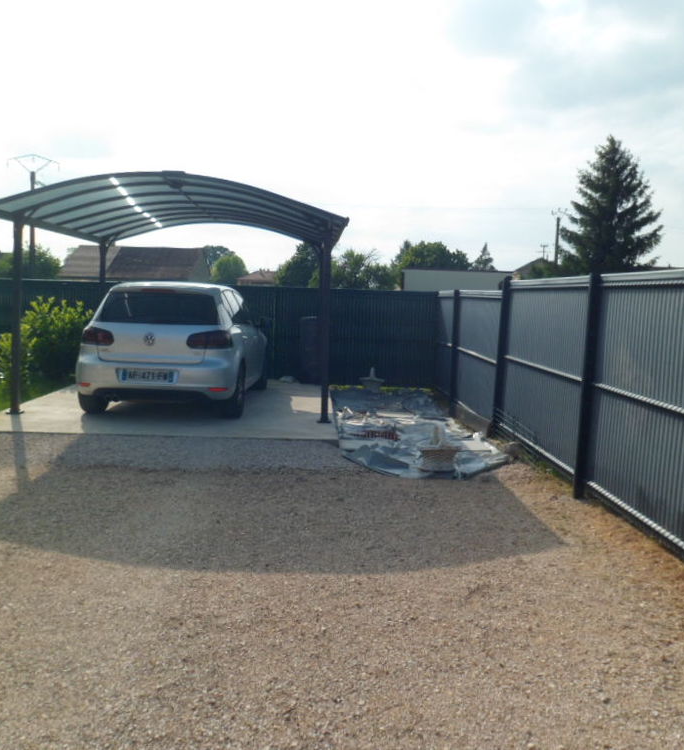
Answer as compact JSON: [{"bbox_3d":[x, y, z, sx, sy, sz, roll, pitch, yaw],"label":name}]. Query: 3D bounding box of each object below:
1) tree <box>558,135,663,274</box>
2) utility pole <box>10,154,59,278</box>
[{"bbox_3d":[14.692,-7.981,42.048,5.800,10.675,5.800,1,6,-3],"label":"tree"},{"bbox_3d":[-18.296,-8.396,44.646,3.100,9.196,0.400,1,6,-3],"label":"utility pole"}]

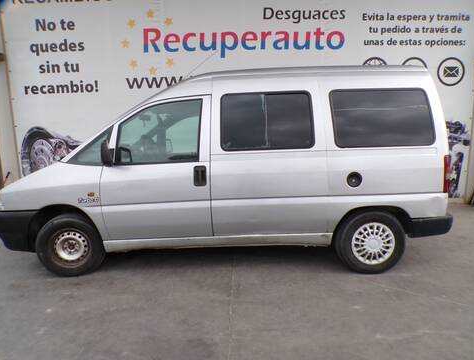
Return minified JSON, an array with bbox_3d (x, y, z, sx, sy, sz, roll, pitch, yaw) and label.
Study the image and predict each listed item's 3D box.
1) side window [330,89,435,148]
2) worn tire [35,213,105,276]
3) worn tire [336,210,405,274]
[{"bbox_3d":[1.290,-0.549,2.953,0.920,0.525,0.060,-1,-1,2],"label":"side window"},{"bbox_3d":[-1.587,0.647,3.262,0.615,0.610,0.200,-2,8,-5],"label":"worn tire"},{"bbox_3d":[1.235,0.594,3.174,0.615,0.610,0.200,-1,8,2],"label":"worn tire"}]

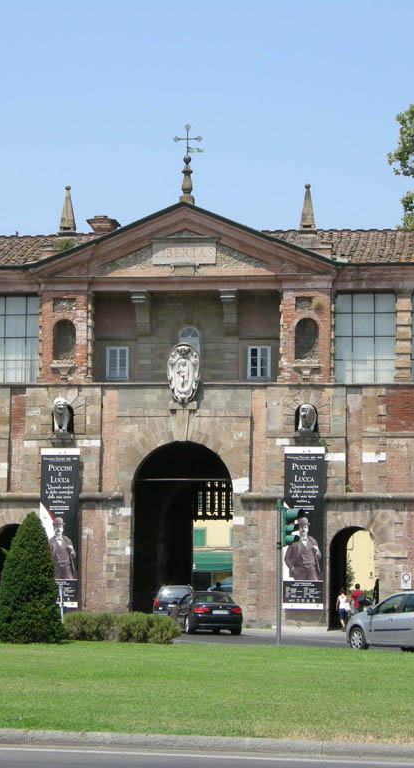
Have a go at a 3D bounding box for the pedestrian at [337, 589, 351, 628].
[{"bbox_3d":[4.911,8.053,65.511,0.480,1.560,0.420,0,-6,0],"label":"pedestrian"}]

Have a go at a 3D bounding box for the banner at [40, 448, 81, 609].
[{"bbox_3d":[-5.484,5.418,68.657,1.557,5.992,0.060,0,-6,6],"label":"banner"}]

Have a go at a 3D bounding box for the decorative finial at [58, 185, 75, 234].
[{"bbox_3d":[-5.415,-6.720,70.838,0.705,1.924,0.660,0,-6,6],"label":"decorative finial"}]

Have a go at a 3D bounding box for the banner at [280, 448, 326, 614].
[{"bbox_3d":[3.540,5.265,66.938,1.500,5.952,0.080,0,-6,6],"label":"banner"}]

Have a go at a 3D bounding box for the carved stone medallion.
[{"bbox_3d":[-0.869,-0.392,68.542,1.223,2.332,0.500,0,-6,6],"label":"carved stone medallion"}]

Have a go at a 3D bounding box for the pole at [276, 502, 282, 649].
[{"bbox_3d":[1.860,4.880,47.250,0.110,3.754,0.110,0,-6,0],"label":"pole"}]

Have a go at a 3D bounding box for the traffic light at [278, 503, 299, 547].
[{"bbox_3d":[2.183,3.669,47.384,0.420,1.060,0.340,-4,-8,35],"label":"traffic light"}]

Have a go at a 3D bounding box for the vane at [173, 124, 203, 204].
[{"bbox_3d":[-0.701,-8.321,69.531,1.146,3.093,0.570,0,-6,6],"label":"vane"}]

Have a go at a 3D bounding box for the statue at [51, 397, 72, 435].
[{"bbox_3d":[-5.464,1.187,69.118,0.726,1.362,1.000,0,-6,6],"label":"statue"}]

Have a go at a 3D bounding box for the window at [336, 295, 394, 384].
[{"bbox_3d":[5.845,-1.726,68.067,2.293,3.445,0.200,0,-6,6],"label":"window"}]

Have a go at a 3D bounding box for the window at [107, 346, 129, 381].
[{"bbox_3d":[-3.434,-0.787,70.379,0.931,1.314,0.150,0,-6,6],"label":"window"}]

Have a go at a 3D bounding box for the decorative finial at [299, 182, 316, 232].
[{"bbox_3d":[3.828,-6.742,69.857,0.570,1.821,0.570,0,-6,6],"label":"decorative finial"}]

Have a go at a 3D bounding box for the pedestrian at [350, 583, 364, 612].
[{"bbox_3d":[5.414,8.116,66.406,0.500,1.740,0.400,0,-6,6],"label":"pedestrian"}]

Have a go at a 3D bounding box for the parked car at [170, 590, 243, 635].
[{"bbox_3d":[0.013,7.515,60.498,1.790,1.380,4.550,2,-6,-10],"label":"parked car"}]

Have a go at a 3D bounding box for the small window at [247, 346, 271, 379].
[{"bbox_3d":[1.978,-0.801,69.097,0.907,1.272,0.150,0,-6,6],"label":"small window"}]

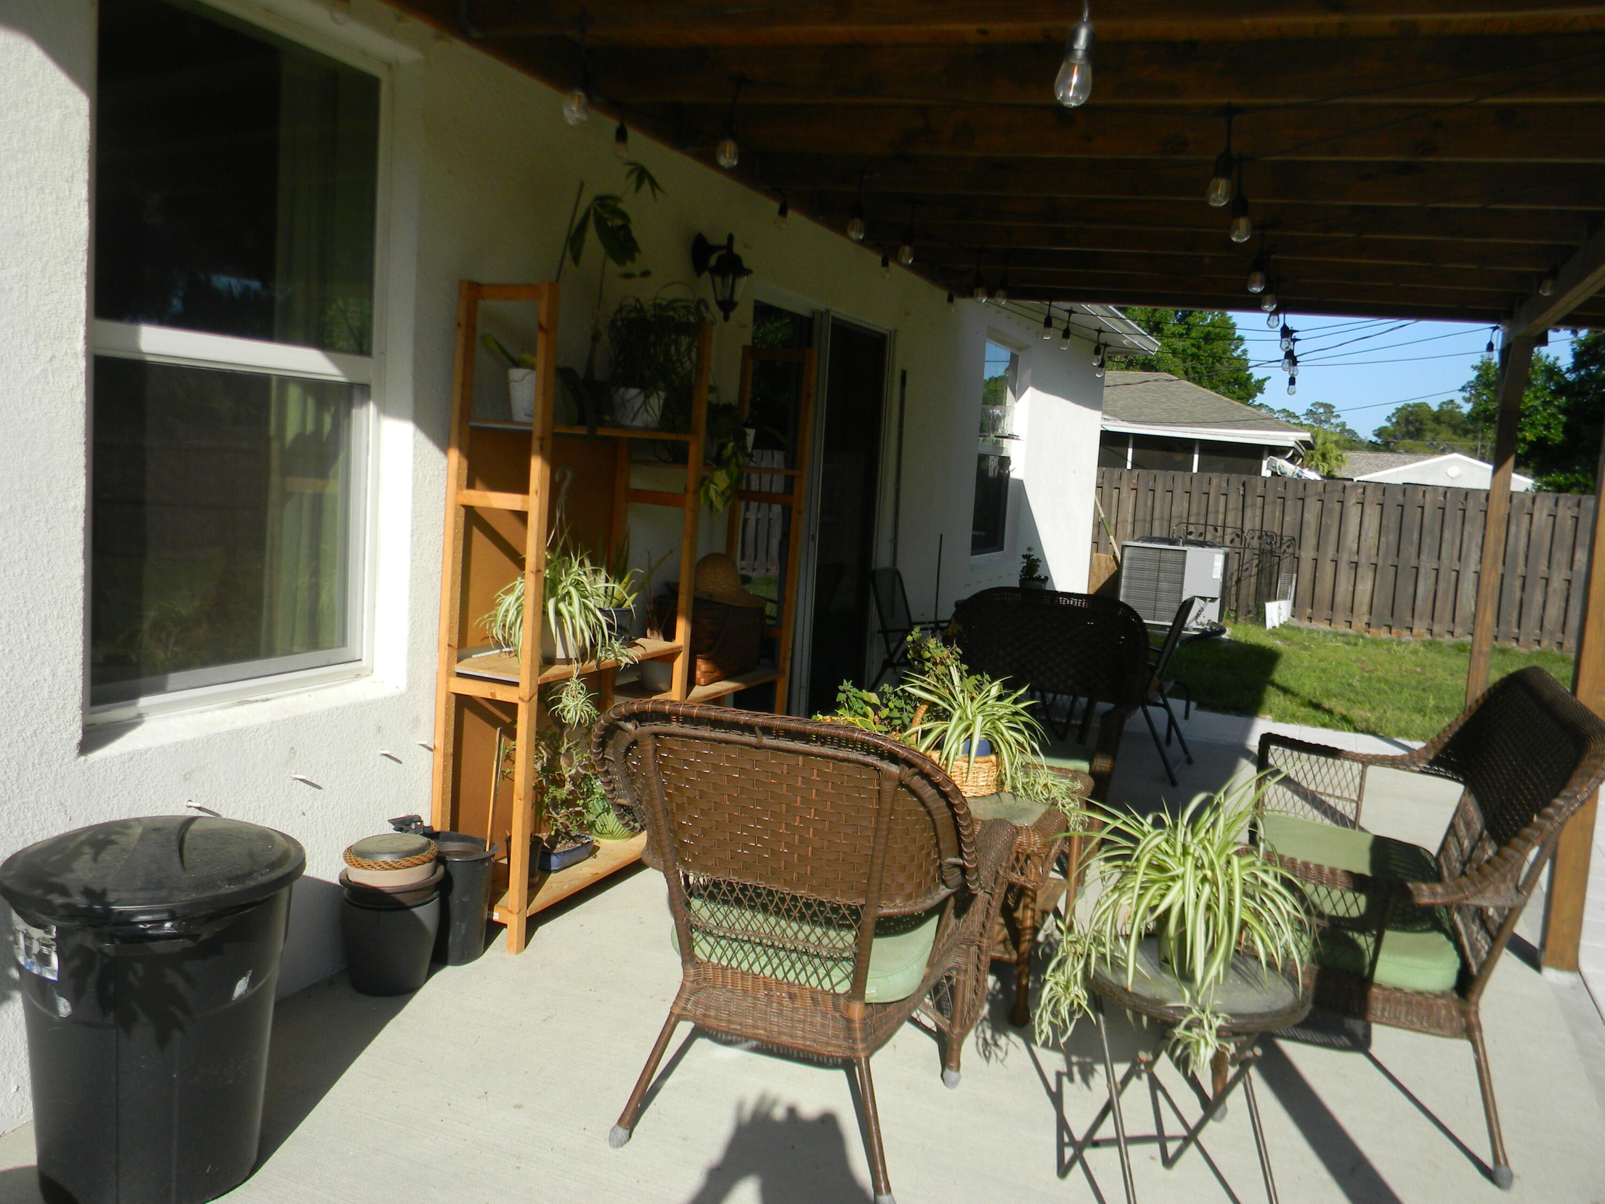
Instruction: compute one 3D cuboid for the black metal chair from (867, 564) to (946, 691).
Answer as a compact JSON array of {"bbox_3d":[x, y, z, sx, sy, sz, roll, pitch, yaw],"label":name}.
[{"bbox_3d":[0.702,0.275,7.027,0.620,0.880,0.580,6,6,22],"label":"black metal chair"}]

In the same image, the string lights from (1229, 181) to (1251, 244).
[{"bbox_3d":[1.001,-0.893,2.970,0.048,0.141,0.048,6,6,22],"label":"string lights"}]

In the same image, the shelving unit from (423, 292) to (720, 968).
[{"bbox_3d":[-0.668,0.020,3.877,0.295,1.790,0.890,7,7,23],"label":"shelving unit"}]

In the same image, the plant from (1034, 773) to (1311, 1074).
[{"bbox_3d":[0.670,0.557,2.362,0.470,0.540,0.430,6,6,22],"label":"plant"}]

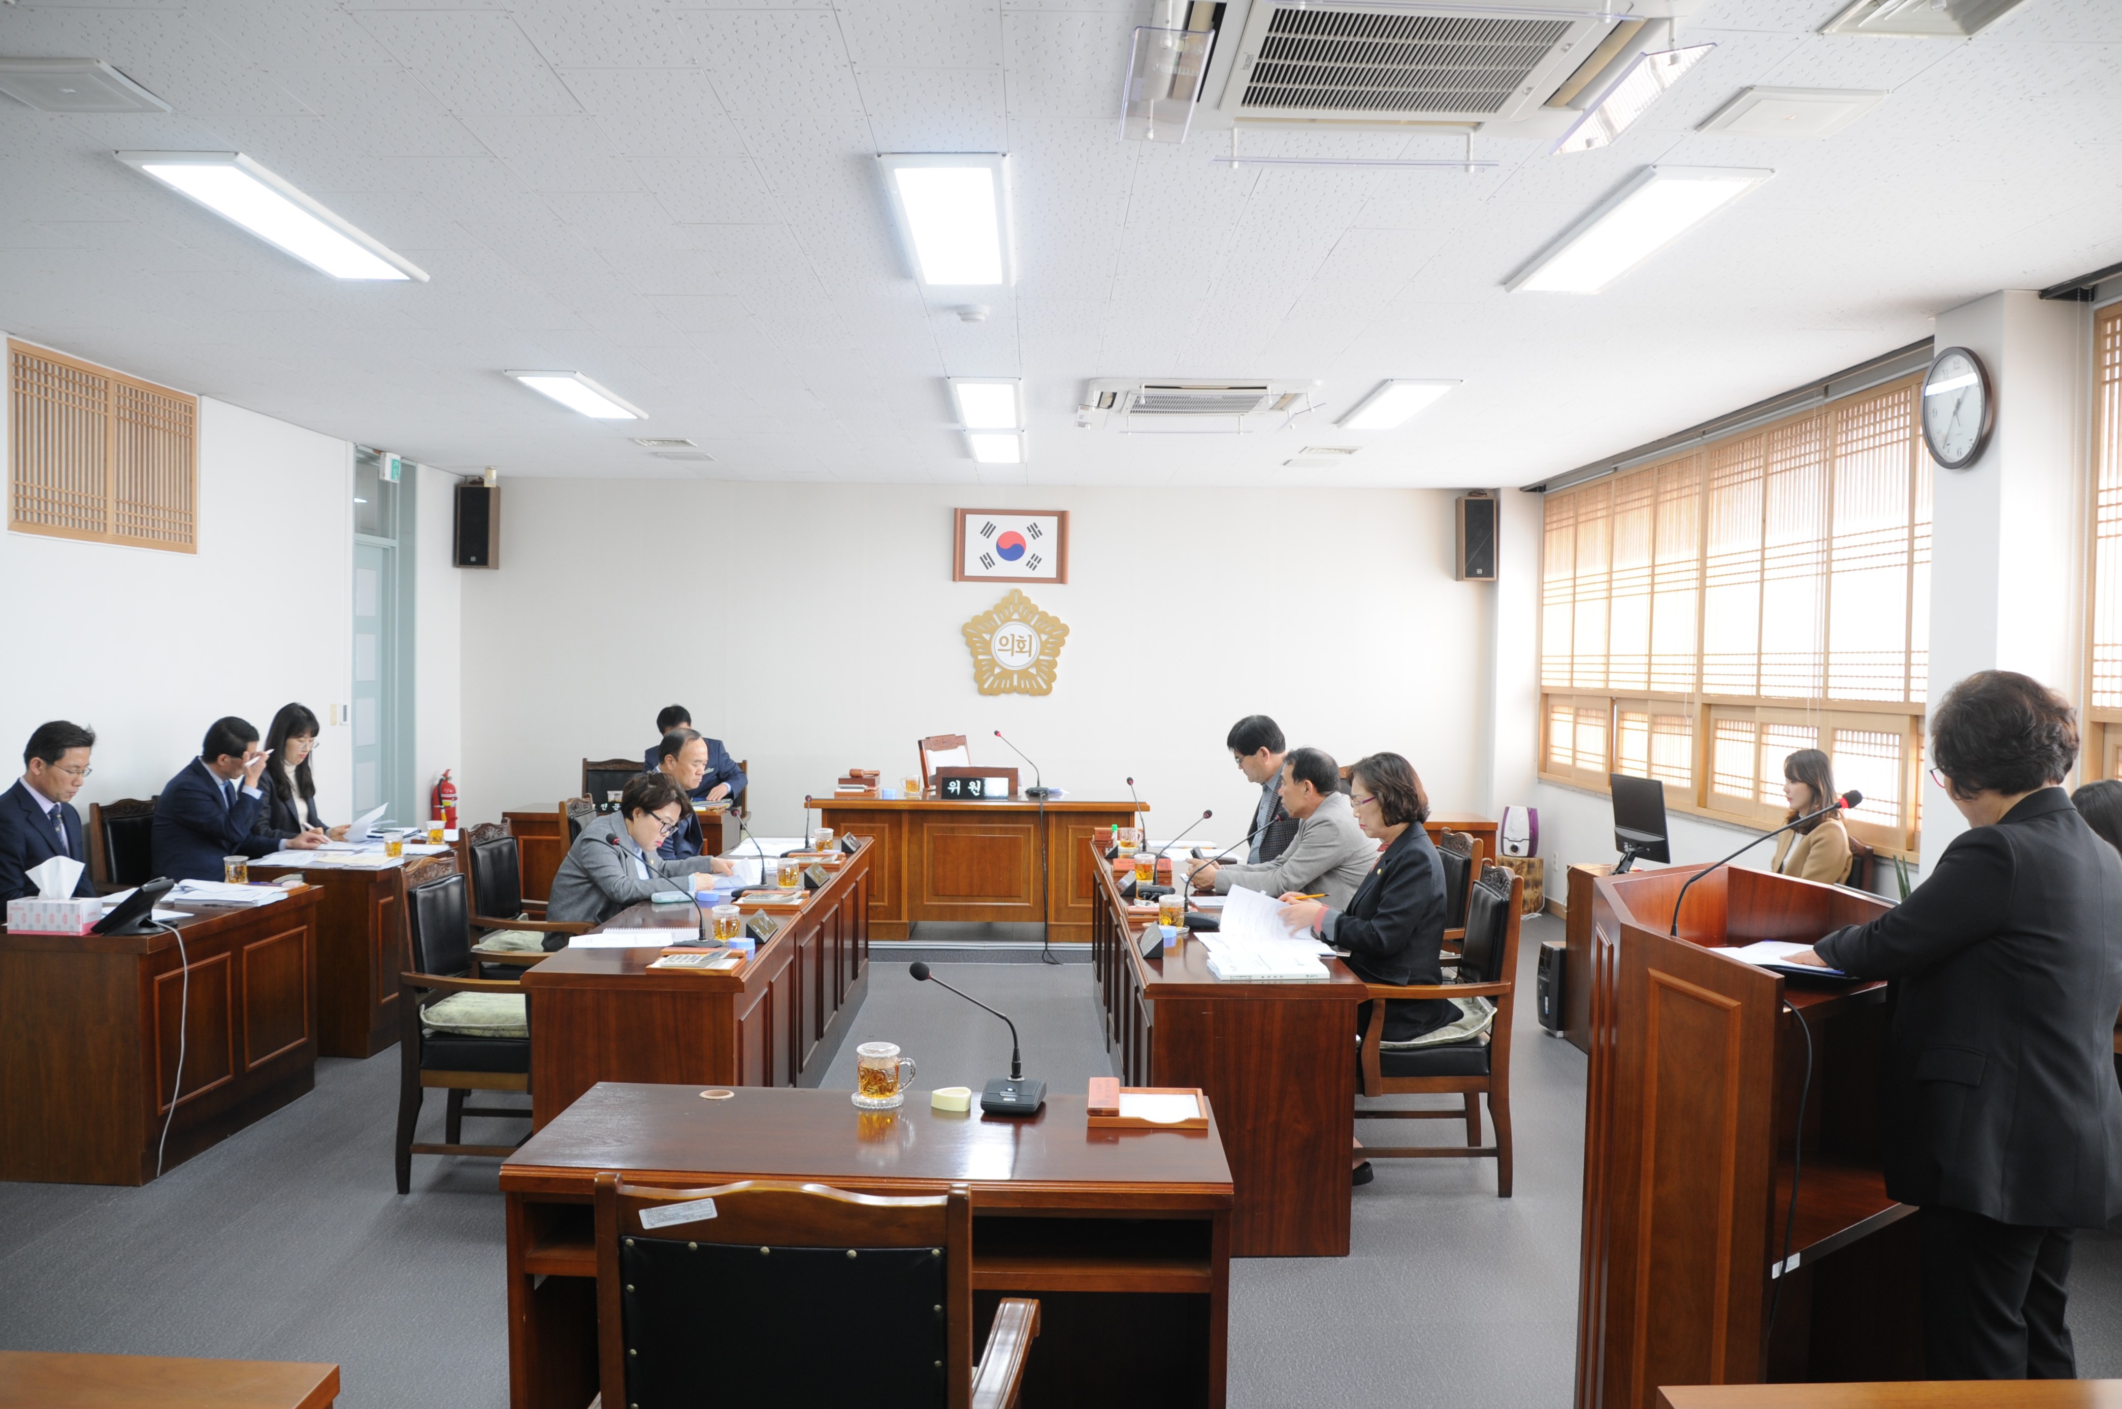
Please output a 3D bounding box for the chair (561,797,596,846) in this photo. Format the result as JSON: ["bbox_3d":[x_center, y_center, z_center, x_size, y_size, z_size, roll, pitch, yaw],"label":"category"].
[{"bbox_3d":[-1.916,0.902,7.191,0.570,0.980,0.570,1,1,-1],"label":"chair"}]

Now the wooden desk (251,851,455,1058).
[{"bbox_3d":[-2.874,0.961,6.515,0.590,0.703,1.140,1,1,-1],"label":"wooden desk"}]

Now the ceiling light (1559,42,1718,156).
[{"bbox_3d":[1.152,-1.219,3.224,0.135,0.040,0.560,1,1,-1],"label":"ceiling light"}]

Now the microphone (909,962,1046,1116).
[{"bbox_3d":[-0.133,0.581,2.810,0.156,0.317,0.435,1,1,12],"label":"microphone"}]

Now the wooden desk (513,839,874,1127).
[{"bbox_3d":[-1.128,1.007,5.725,0.570,0.703,3.310,1,1,-1],"label":"wooden desk"}]

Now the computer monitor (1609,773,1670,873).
[{"bbox_3d":[2.304,0.495,6.537,0.190,0.390,0.380,1,1,-12],"label":"computer monitor"}]

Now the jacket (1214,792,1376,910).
[{"bbox_3d":[0.887,0.613,5.809,0.680,0.580,0.520,1,1,-1],"label":"jacket"}]

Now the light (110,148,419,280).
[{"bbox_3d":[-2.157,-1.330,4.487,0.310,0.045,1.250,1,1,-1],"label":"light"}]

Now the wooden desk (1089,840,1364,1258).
[{"bbox_3d":[0.472,1.060,5.886,0.590,0.715,3.420,1,1,-1],"label":"wooden desk"}]

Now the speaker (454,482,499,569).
[{"bbox_3d":[-3.729,-1.141,10.124,0.235,0.525,0.210,1,1,-4],"label":"speaker"}]

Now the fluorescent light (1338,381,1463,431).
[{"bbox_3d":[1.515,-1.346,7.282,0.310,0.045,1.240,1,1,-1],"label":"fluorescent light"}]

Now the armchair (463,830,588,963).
[{"bbox_3d":[-1.785,0.909,5.769,0.600,0.955,0.560,1,1,-3],"label":"armchair"}]

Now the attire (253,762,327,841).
[{"bbox_3d":[-3.550,0.545,7.311,0.330,0.580,0.410,1,1,30],"label":"attire"}]

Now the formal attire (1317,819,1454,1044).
[{"bbox_3d":[0.996,0.733,5.010,0.410,0.700,0.440,1,1,-8],"label":"formal attire"}]

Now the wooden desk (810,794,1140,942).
[{"bbox_3d":[-0.452,0.891,8.823,1.830,0.745,0.740,1,1,-1],"label":"wooden desk"}]

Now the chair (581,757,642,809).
[{"bbox_3d":[-2.801,0.842,9.808,0.570,0.980,0.570,1,1,-1],"label":"chair"}]

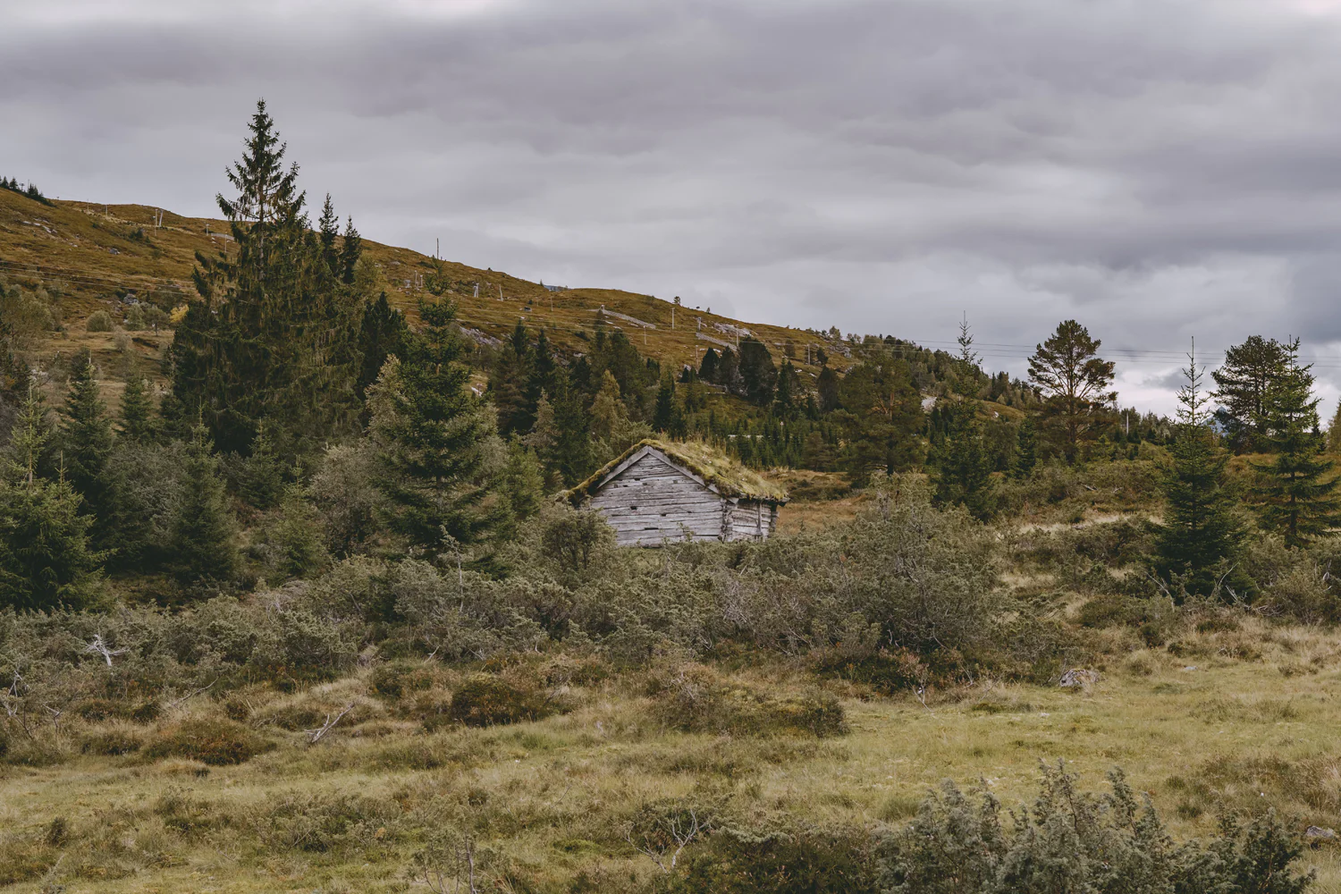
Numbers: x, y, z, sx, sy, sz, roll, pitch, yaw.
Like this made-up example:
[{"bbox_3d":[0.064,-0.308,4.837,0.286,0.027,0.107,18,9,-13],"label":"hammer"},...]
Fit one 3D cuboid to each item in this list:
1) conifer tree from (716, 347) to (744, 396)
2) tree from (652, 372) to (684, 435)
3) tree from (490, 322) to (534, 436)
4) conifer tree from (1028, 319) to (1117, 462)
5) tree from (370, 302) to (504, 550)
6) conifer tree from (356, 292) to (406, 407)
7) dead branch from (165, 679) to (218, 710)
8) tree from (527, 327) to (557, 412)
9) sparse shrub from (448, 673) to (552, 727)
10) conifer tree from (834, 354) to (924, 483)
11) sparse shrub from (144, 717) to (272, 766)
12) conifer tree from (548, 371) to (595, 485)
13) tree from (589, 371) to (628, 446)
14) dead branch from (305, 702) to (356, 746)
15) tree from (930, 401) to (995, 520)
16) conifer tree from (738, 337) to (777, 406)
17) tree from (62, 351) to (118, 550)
[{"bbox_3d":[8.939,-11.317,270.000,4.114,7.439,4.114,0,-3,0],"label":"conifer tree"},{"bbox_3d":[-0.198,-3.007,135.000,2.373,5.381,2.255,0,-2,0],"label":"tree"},{"bbox_3d":[-7.990,-3.324,90.000,2.321,6.014,2.321,0,-3,0],"label":"tree"},{"bbox_3d":[21.827,-2.900,97.000,4.832,8.074,4.832,0,-3,0],"label":"conifer tree"},{"bbox_3d":[-5.157,-0.750,40.000,2.883,6.378,2.883,0,-3,0],"label":"tree"},{"bbox_3d":[-13.698,-4.335,85.000,2.740,6.079,2.740,0,0,0],"label":"conifer tree"},{"bbox_3d":[-4.820,2.490,18.000,0.538,0.317,0.280,0,-3,0],"label":"dead branch"},{"bbox_3d":[-7.064,-3.935,98.000,1.780,5.113,1.780,0,-3,0],"label":"tree"},{"bbox_3d":[-1.524,2.265,16.000,0.938,0.464,0.797,0,0,0],"label":"sparse shrub"},{"bbox_3d":[10.728,-1.375,92.000,4.582,6.849,4.582,0,-3,0],"label":"conifer tree"},{"bbox_3d":[-3.674,2.343,14.200,1.015,0.364,0.761,0,0,0],"label":"sparse shrub"},{"bbox_3d":[-3.489,-0.517,63.000,1.772,4.579,1.772,0,-3,0],"label":"conifer tree"},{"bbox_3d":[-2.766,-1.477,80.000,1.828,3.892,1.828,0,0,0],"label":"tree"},{"bbox_3d":[-2.857,2.321,15.000,0.431,0.369,0.270,0,-3,0],"label":"dead branch"},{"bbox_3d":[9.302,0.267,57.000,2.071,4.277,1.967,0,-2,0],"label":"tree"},{"bbox_3d":[11.673,-10.130,240.000,5.204,9.285,4.683,0,-2,0],"label":"conifer tree"},{"bbox_3d":[-13.960,0.063,43.000,1.436,4.714,1.436,0,0,0],"label":"tree"}]

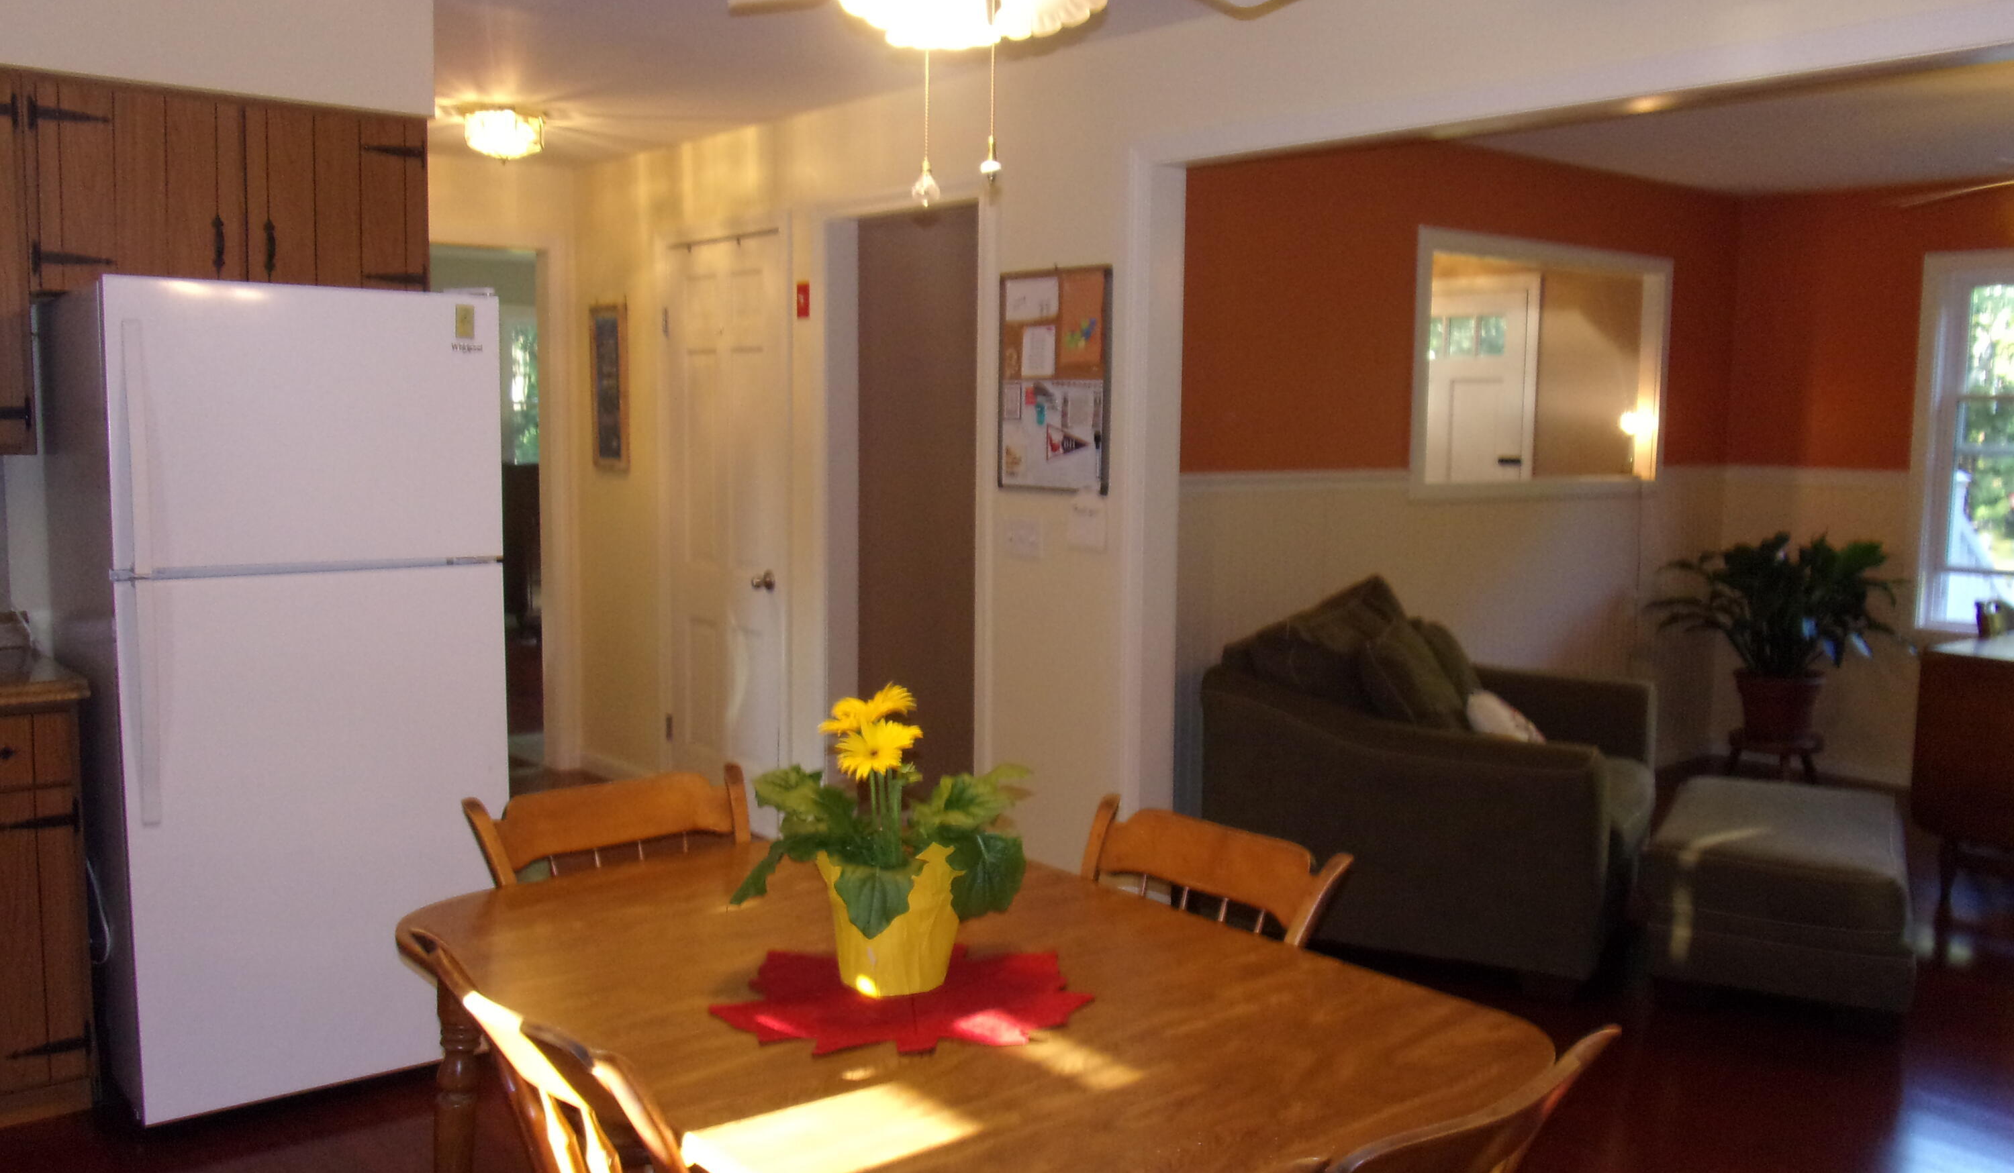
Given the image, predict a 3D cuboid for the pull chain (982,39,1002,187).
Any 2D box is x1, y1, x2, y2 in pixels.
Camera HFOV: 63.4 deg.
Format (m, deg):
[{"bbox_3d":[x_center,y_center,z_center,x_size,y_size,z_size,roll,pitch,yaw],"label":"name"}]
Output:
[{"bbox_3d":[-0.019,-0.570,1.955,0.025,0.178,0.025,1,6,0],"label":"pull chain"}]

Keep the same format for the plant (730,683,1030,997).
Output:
[{"bbox_3d":[-0.140,0.313,2.075,0.380,0.390,0.360,1,6,0],"label":"plant"}]

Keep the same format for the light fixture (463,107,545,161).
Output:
[{"bbox_3d":[-1.607,-1.440,5.211,0.270,0.140,0.270,1,6,0],"label":"light fixture"}]

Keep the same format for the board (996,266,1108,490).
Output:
[{"bbox_3d":[0.119,-0.542,4.281,0.020,0.580,0.440,-5,8,-40],"label":"board"}]

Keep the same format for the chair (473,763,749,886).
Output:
[{"bbox_3d":[-0.527,0.767,2.552,0.460,0.860,0.520,-4,8,-34],"label":"chair"}]

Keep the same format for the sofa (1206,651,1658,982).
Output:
[{"bbox_3d":[1.224,0.554,4.694,1.010,0.850,1.140,4,7,25],"label":"sofa"}]

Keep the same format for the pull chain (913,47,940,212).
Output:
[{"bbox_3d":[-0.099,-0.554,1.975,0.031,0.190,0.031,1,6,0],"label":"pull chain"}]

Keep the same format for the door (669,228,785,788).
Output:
[{"bbox_3d":[-0.993,-0.174,5.668,0.050,2.030,0.745,-5,8,-40],"label":"door"}]

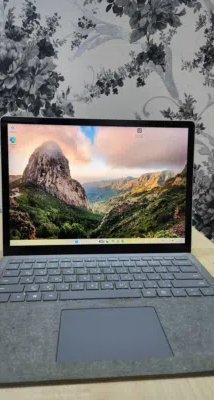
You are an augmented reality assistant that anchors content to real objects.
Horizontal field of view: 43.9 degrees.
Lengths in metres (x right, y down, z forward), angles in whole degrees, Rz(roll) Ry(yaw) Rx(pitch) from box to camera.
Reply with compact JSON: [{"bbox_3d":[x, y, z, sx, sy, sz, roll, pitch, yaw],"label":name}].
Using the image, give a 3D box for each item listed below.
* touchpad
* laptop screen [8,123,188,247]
[{"bbox_3d":[0.005,0.134,0.269,0.106,0.005,0.070,0,15,-5],"label":"touchpad"},{"bbox_3d":[-0.010,-0.022,0.429,0.287,0.192,0.006,0,4,-5],"label":"laptop screen"}]

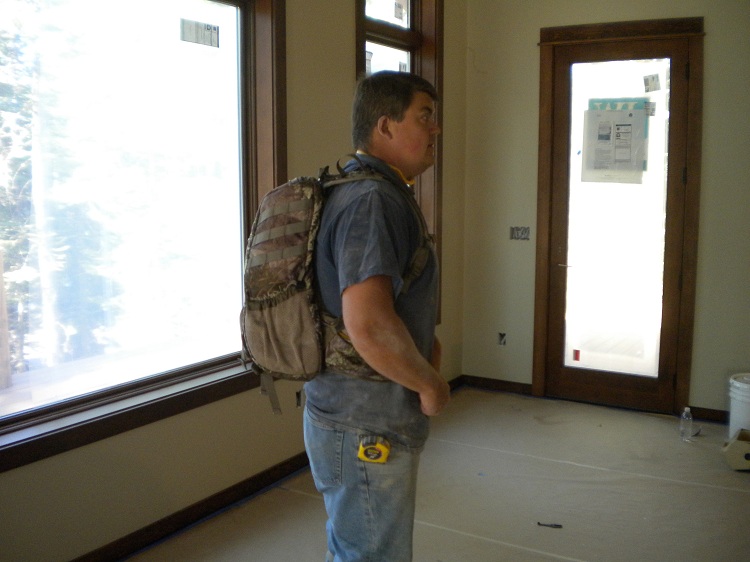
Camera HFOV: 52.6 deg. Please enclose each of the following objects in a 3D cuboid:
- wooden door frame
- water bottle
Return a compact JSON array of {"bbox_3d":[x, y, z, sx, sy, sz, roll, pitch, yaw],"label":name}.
[{"bbox_3d":[1.576,-0.398,5.002,1.060,2.490,0.120,4,9,32],"label":"wooden door frame"},{"bbox_3d":[1.810,0.837,4.420,0.066,0.206,0.066,3,8,22],"label":"water bottle"}]

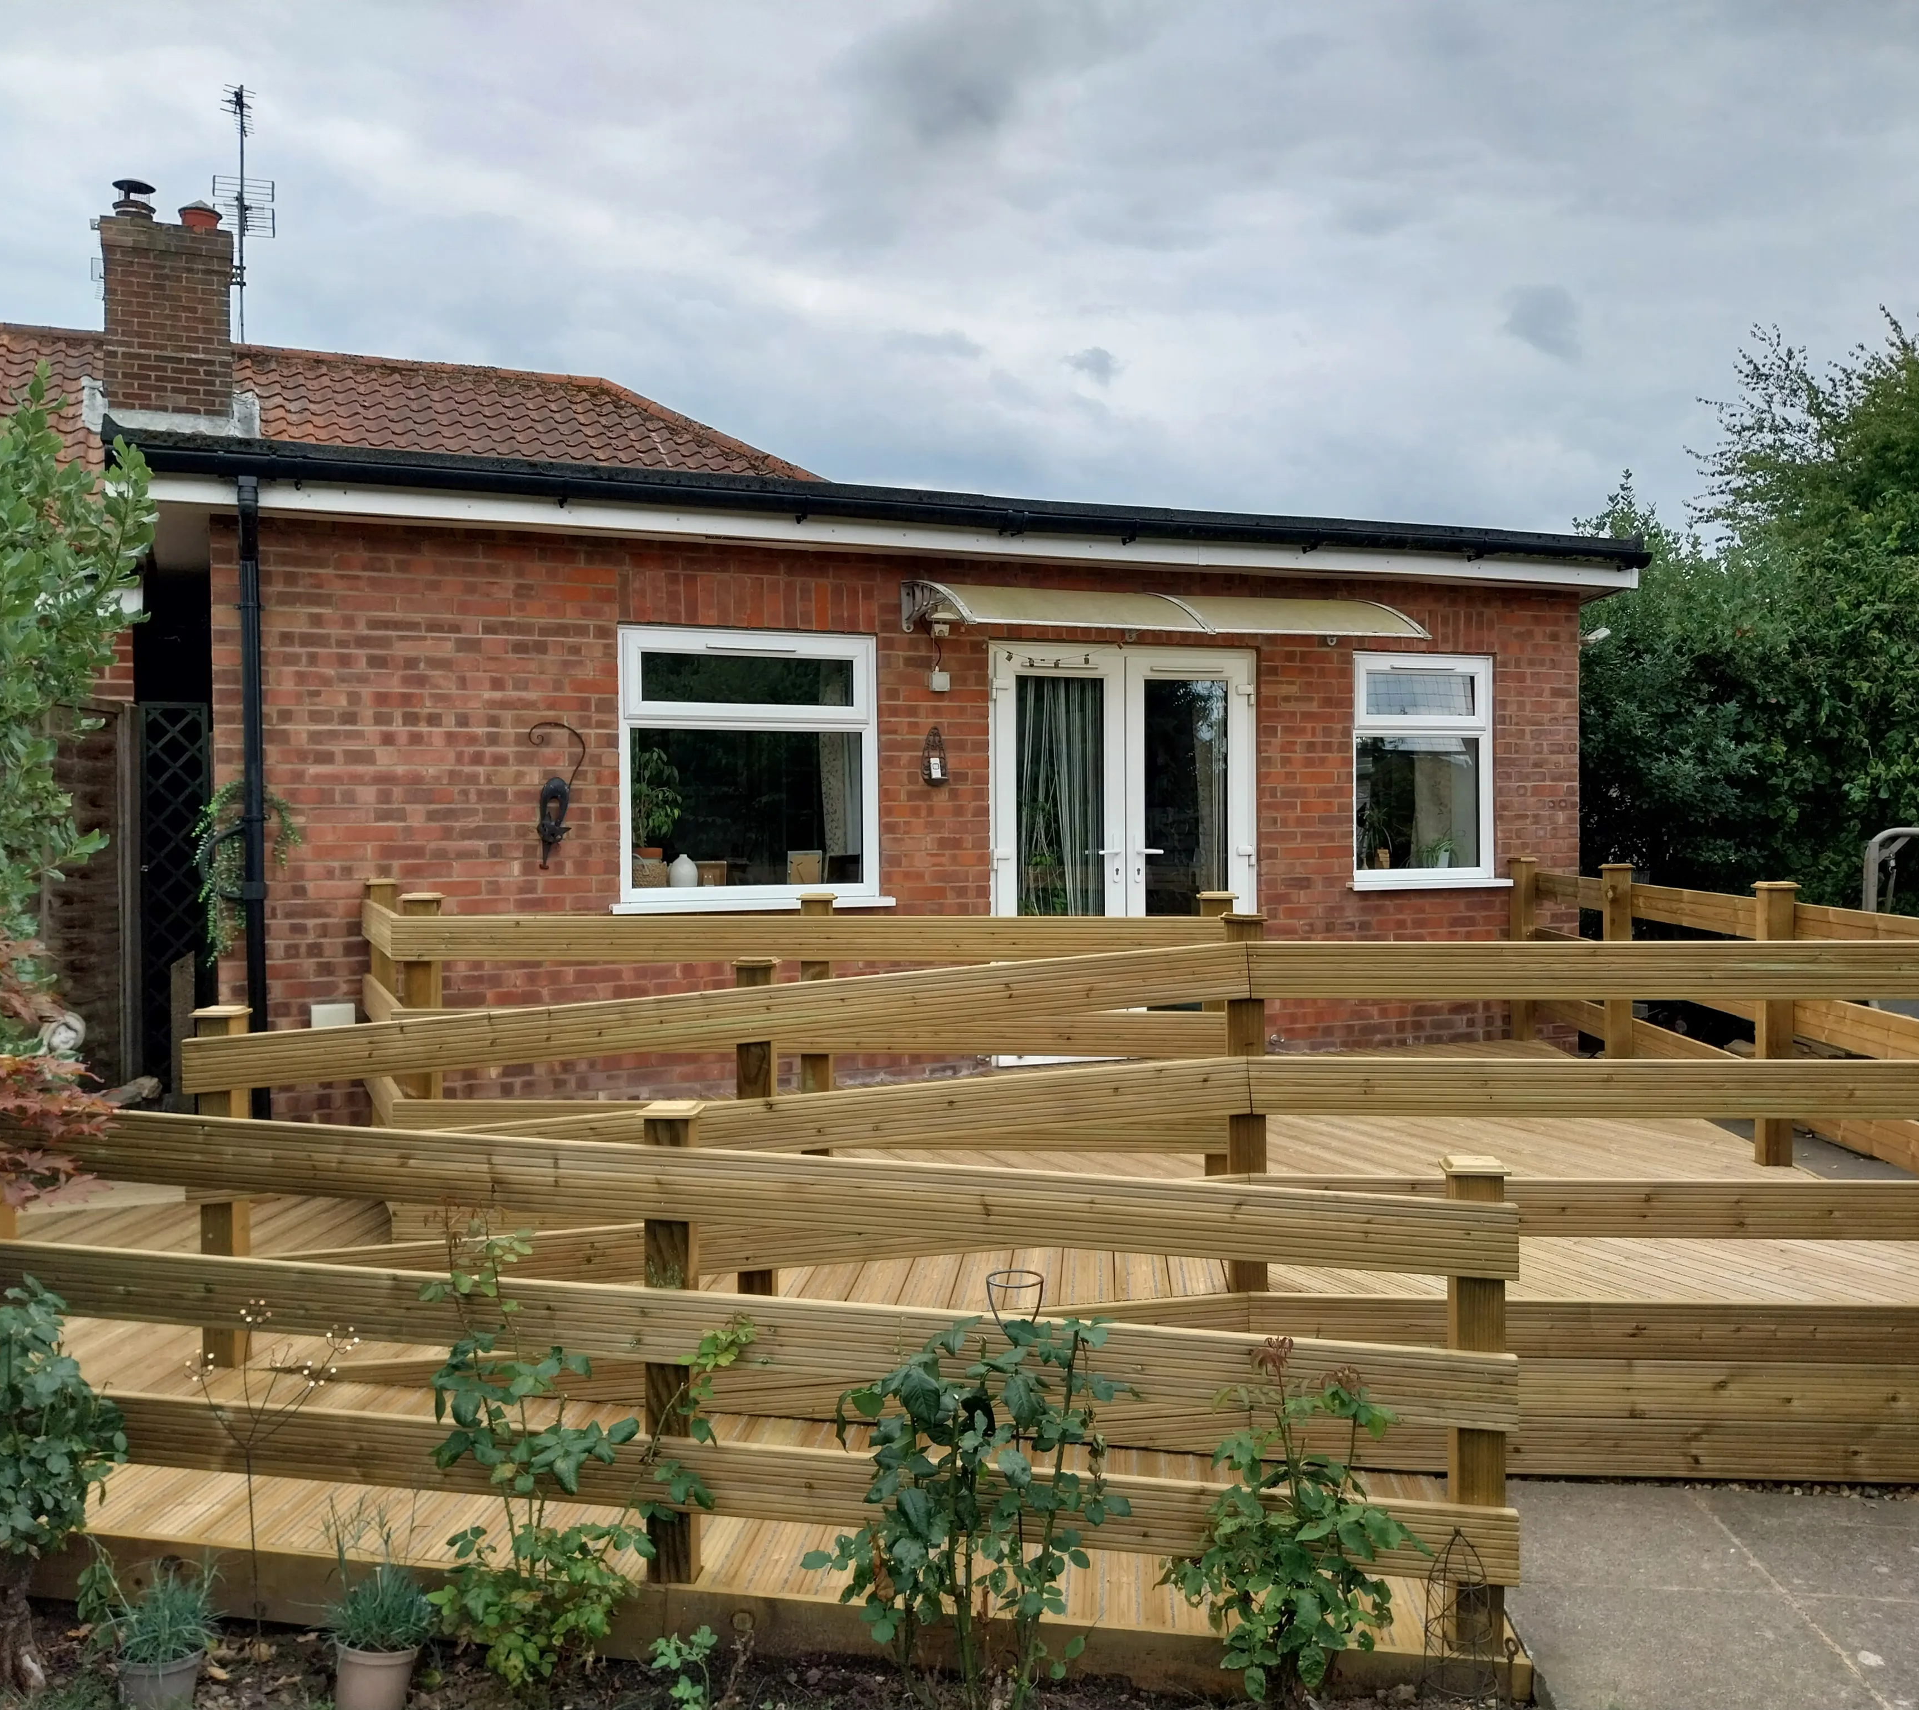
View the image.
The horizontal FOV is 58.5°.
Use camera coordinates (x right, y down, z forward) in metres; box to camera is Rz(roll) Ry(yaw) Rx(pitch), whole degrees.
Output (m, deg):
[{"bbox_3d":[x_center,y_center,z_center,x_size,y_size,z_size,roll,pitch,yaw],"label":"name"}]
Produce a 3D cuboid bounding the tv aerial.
[{"bbox_3d":[-6.044,-5.433,14.490,0.500,2.133,1.000,-1,1,-19],"label":"tv aerial"}]

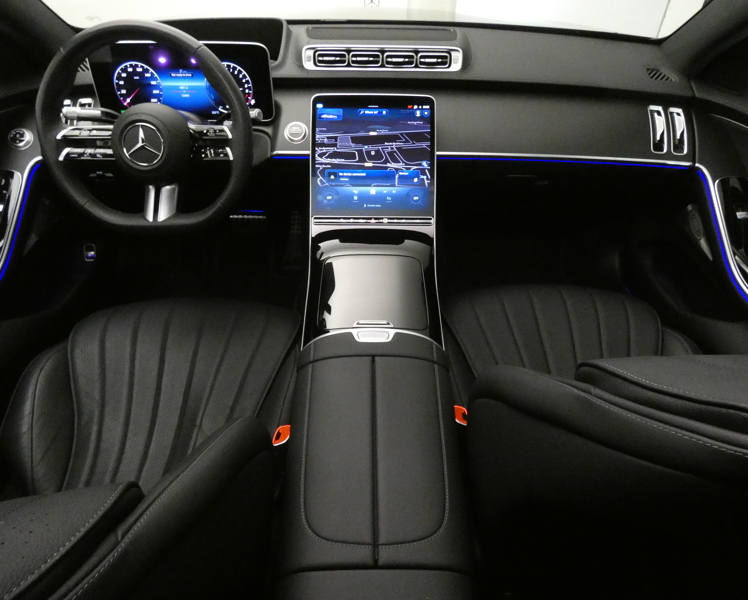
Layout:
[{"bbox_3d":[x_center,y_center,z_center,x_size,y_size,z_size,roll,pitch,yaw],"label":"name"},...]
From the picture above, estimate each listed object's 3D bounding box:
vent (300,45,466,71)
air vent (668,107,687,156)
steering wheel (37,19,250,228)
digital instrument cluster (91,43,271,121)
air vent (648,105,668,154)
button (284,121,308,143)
[{"bbox_3d":[0.021,-0.546,1.052,0.355,0.055,0.040,1,14,0],"label":"vent"},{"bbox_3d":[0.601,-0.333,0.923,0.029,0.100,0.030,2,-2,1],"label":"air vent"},{"bbox_3d":[-0.395,-0.298,0.816,0.370,0.340,0.090,1,13,0],"label":"steering wheel"},{"bbox_3d":[-0.393,-0.453,0.962,0.370,0.148,0.035,1,17,0],"label":"digital instrument cluster"},{"bbox_3d":[0.639,-0.380,1.050,0.037,0.104,0.030,0,-4,7],"label":"air vent"},{"bbox_3d":[-0.173,-0.373,1.030,0.053,0.053,0.020,1,-7,0],"label":"button"}]

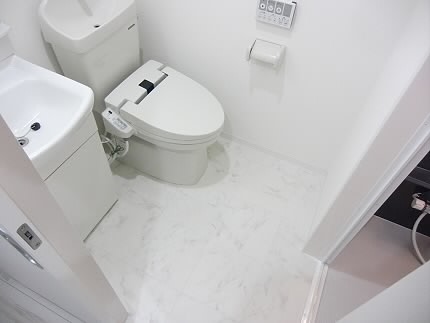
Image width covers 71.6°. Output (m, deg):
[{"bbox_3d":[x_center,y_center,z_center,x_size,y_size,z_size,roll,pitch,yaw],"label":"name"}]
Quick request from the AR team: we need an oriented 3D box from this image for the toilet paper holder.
[{"bbox_3d":[0.240,-0.503,1.403,0.160,0.085,0.090,21,51,14],"label":"toilet paper holder"}]

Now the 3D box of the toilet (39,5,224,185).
[{"bbox_3d":[-0.326,-0.293,1.476,0.785,0.870,0.455,21,51,14],"label":"toilet"}]

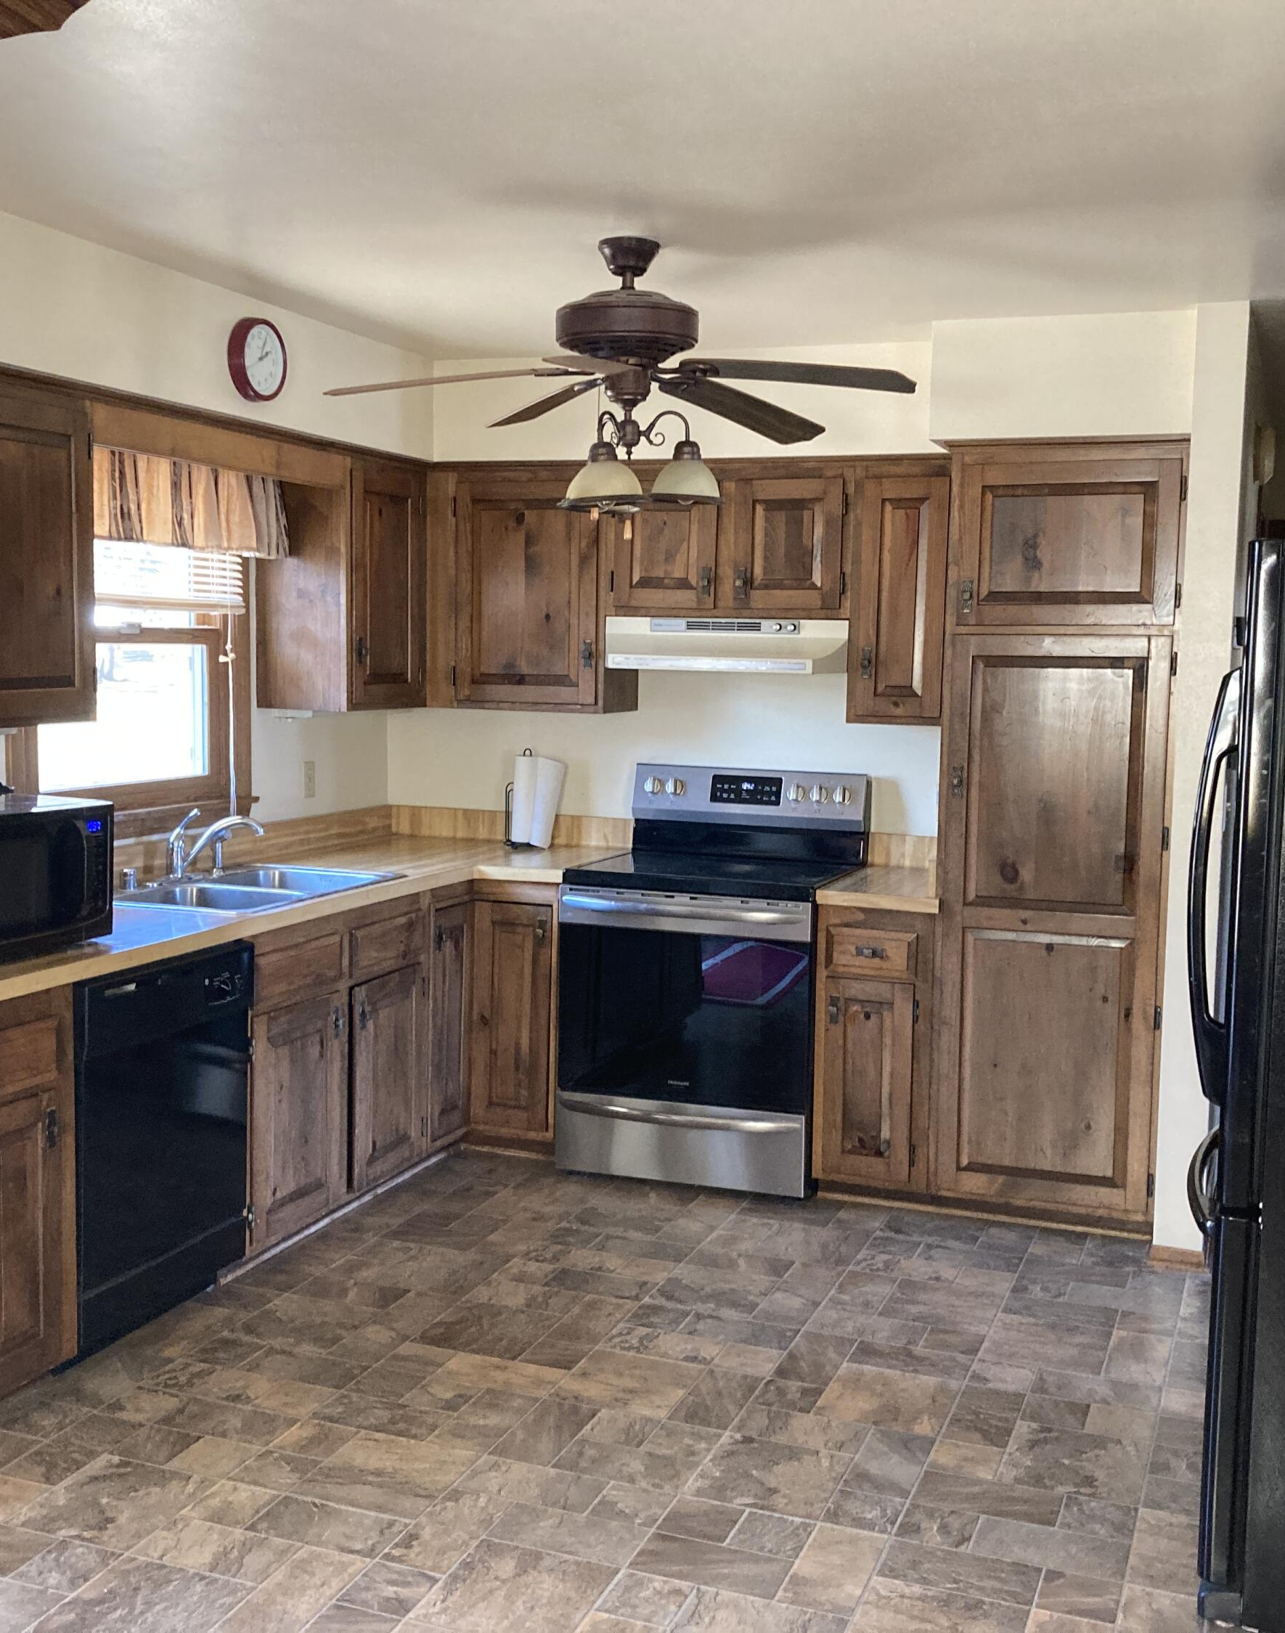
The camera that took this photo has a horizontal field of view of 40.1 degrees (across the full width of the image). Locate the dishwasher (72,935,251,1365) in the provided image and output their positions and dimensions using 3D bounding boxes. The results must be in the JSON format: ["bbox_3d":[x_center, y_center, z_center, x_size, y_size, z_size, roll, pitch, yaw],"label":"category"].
[{"bbox_3d":[-1.325,0.701,4.017,0.610,0.822,0.623,3,6,21],"label":"dishwasher"}]

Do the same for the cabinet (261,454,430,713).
[{"bbox_3d":[-0.901,-0.708,5.396,0.320,0.750,0.516,3,6,20],"label":"cabinet"}]

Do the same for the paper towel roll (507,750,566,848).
[{"bbox_3d":[-0.341,-0.045,5.722,0.165,0.295,0.130,3,6,20],"label":"paper towel roll"}]

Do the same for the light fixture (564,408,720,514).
[{"bbox_3d":[-0.010,-0.796,3.923,0.370,0.225,0.370,3,6,20],"label":"light fixture"}]

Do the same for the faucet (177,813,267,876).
[{"bbox_3d":[-1.143,0.080,4.758,0.260,0.190,0.110,2,5,11],"label":"faucet"}]

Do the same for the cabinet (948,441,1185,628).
[{"bbox_3d":[1.209,-0.764,4.875,0.597,0.492,0.635,3,6,21],"label":"cabinet"}]

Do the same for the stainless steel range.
[{"bbox_3d":[0.228,0.465,5.302,0.758,1.187,0.695,3,6,21],"label":"stainless steel range"}]

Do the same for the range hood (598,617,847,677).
[{"bbox_3d":[0.267,-0.520,5.333,0.764,0.156,0.490,3,6,21],"label":"range hood"}]

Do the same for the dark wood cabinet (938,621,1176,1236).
[{"bbox_3d":[1.189,0.279,4.968,0.581,1.585,0.628,3,6,20],"label":"dark wood cabinet"}]

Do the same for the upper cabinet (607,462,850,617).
[{"bbox_3d":[0.300,-0.831,5.377,0.764,0.455,0.333,3,6,21],"label":"upper cabinet"}]

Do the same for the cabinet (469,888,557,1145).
[{"bbox_3d":[-0.271,0.562,5.541,0.303,0.799,0.625,3,6,20],"label":"cabinet"}]

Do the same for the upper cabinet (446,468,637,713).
[{"bbox_3d":[-0.314,-0.716,5.621,0.543,0.750,0.333,3,6,21],"label":"upper cabinet"}]

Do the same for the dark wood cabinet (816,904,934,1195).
[{"bbox_3d":[0.755,0.617,5.176,0.322,0.797,0.620,3,6,21],"label":"dark wood cabinet"}]

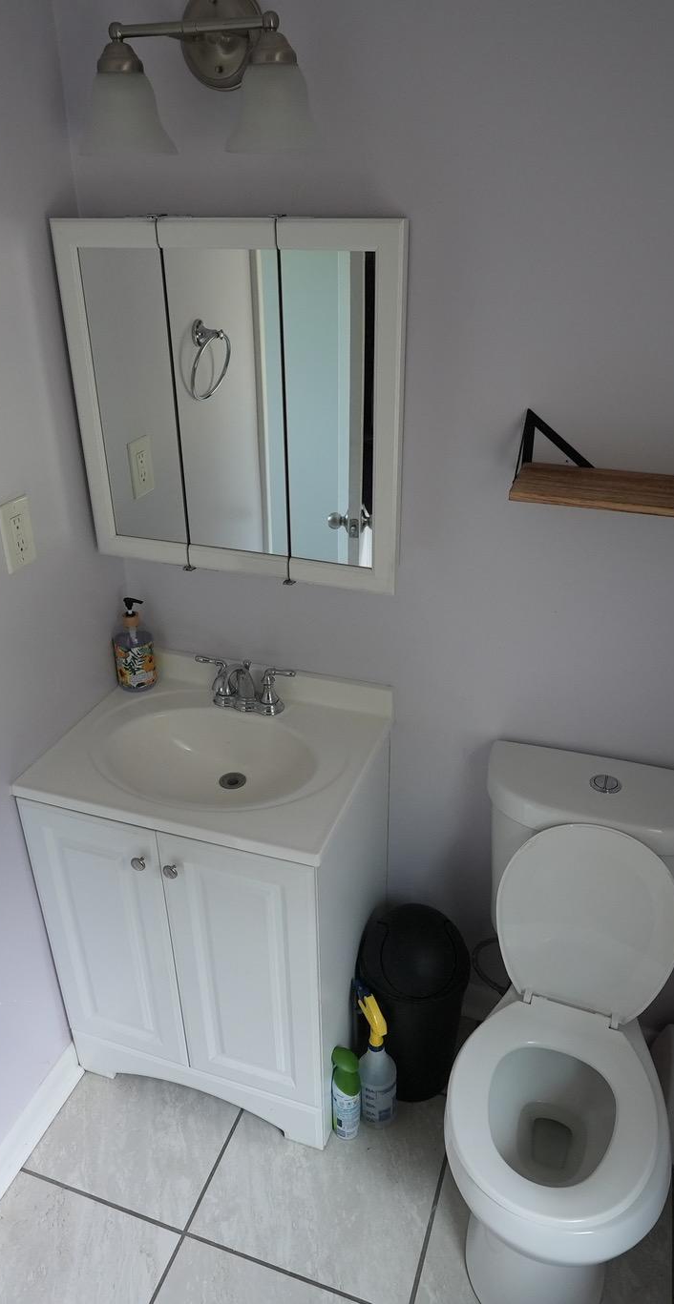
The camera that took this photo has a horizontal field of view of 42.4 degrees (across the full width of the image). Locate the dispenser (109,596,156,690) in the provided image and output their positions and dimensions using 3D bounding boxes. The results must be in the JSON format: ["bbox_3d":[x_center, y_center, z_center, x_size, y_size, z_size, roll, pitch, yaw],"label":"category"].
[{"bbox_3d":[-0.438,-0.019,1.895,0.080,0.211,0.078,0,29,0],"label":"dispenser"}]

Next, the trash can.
[{"bbox_3d":[0.165,0.768,1.927,0.244,0.444,0.244,0,29,0],"label":"trash can"}]

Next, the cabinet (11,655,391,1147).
[{"bbox_3d":[-0.240,0.521,1.913,0.606,0.897,0.461,9,30,17],"label":"cabinet"}]

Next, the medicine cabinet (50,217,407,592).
[{"bbox_3d":[-0.167,-0.444,1.564,0.617,0.606,0.117,9,30,17],"label":"medicine cabinet"}]

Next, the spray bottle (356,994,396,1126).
[{"bbox_3d":[0.081,0.878,1.883,0.084,0.297,0.135,-11,31,-19],"label":"spray bottle"}]

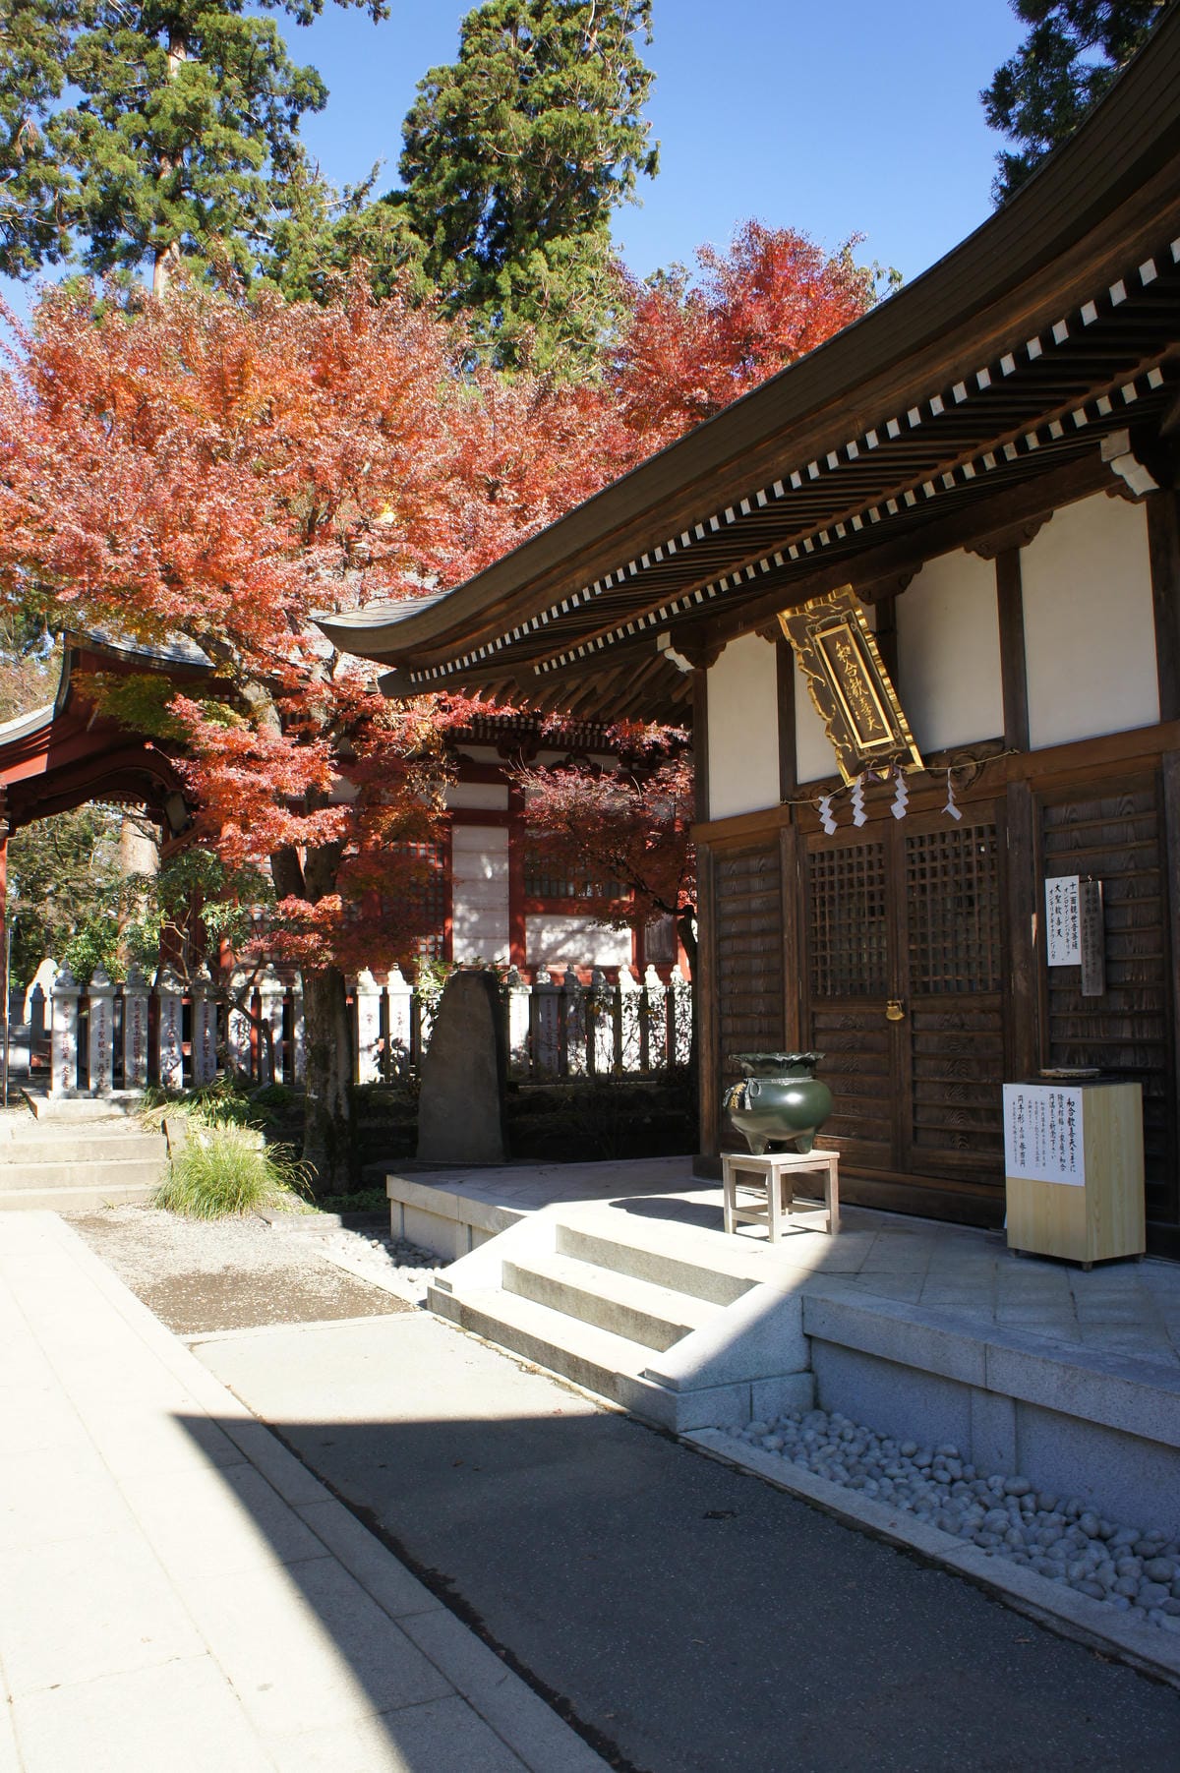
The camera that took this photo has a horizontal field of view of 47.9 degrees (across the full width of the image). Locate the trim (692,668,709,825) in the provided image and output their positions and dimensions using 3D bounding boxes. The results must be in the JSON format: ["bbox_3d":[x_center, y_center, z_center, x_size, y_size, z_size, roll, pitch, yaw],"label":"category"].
[{"bbox_3d":[0.861,-1.029,9.798,0.129,1.160,0.190,3,-7,-30],"label":"trim"}]

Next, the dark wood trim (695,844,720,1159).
[{"bbox_3d":[0.876,0.811,9.587,0.129,2.250,0.200,3,-7,-30],"label":"dark wood trim"}]

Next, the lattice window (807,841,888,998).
[{"bbox_3d":[1.617,0.217,8.361,0.061,0.953,0.748,3,-7,-30],"label":"lattice window"}]

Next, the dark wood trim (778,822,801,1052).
[{"bbox_3d":[1.368,0.718,8.737,0.129,2.242,0.188,3,-7,-30],"label":"dark wood trim"}]

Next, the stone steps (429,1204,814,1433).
[{"bbox_3d":[0.042,1.950,6.200,0.704,0.427,2.379,3,-7,-30],"label":"stone steps"}]

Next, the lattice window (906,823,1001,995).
[{"bbox_3d":[2.064,0.136,7.589,0.061,0.953,0.732,3,-7,-30],"label":"lattice window"}]

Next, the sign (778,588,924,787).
[{"bbox_3d":[1.572,-1.184,7.916,0.099,1.148,0.669,-28,9,-29],"label":"sign"}]

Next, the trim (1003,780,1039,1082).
[{"bbox_3d":[2.348,0.548,7.044,0.129,2.227,0.179,3,-7,-30],"label":"trim"}]

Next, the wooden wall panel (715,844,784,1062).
[{"bbox_3d":[1.118,0.784,9.189,0.061,2.158,0.790,3,-7,-30],"label":"wooden wall panel"}]

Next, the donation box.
[{"bbox_3d":[2.255,1.323,6.185,0.412,0.803,0.456,3,-7,-30],"label":"donation box"}]

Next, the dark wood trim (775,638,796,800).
[{"bbox_3d":[1.368,-1.112,8.921,0.129,1.148,0.183,3,-7,-30],"label":"dark wood trim"}]

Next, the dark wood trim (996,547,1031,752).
[{"bbox_3d":[2.342,-1.282,7.240,0.129,1.129,0.173,3,-7,-30],"label":"dark wood trim"}]

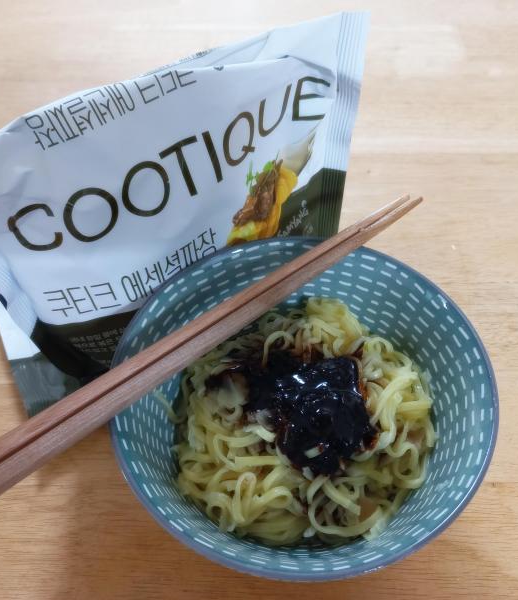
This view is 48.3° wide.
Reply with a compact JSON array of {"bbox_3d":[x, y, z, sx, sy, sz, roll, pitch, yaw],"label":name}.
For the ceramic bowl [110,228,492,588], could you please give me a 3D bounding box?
[{"bbox_3d":[0.018,0.051,0.261,0.155,0.070,0.155,-2,52,3],"label":"ceramic bowl"}]

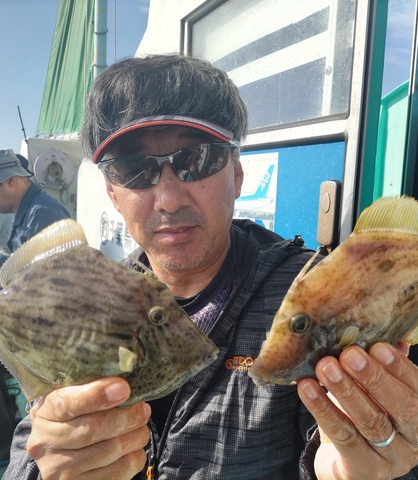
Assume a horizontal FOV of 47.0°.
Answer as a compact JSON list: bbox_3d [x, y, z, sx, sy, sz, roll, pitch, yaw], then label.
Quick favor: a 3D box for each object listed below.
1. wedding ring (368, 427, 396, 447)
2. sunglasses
[{"bbox_3d":[0.121,0.138,0.342,0.021,0.004,0.021,-25,24,12],"label":"wedding ring"},{"bbox_3d":[-0.038,-0.073,0.524,0.143,0.044,0.145,-8,7,0],"label":"sunglasses"}]

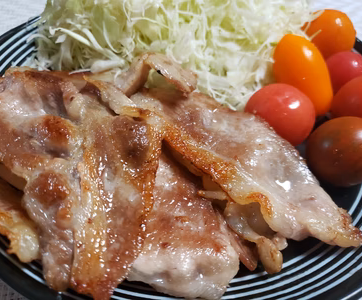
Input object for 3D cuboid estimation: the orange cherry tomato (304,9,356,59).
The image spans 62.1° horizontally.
[{"bbox_3d":[0.087,-0.067,0.177,0.029,0.029,0.029,23,52,17],"label":"orange cherry tomato"}]

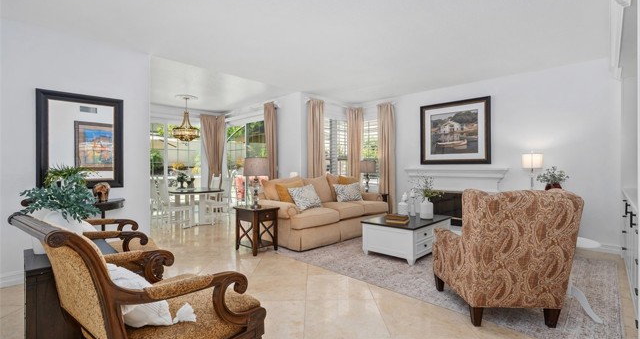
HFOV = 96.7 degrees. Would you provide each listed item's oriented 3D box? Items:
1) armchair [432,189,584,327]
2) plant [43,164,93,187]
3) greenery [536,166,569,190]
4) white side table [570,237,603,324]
[{"bbox_3d":[1.470,0.670,2.390,0.720,1.040,0.920,0,0,-1],"label":"armchair"},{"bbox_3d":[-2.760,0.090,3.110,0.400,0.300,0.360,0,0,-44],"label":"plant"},{"bbox_3d":[3.360,0.140,4.120,0.350,0.370,0.350,0,0,38],"label":"greenery"},{"bbox_3d":[1.985,0.870,2.265,0.400,0.600,0.400,0,0,-44],"label":"white side table"}]

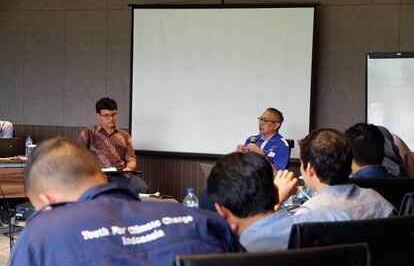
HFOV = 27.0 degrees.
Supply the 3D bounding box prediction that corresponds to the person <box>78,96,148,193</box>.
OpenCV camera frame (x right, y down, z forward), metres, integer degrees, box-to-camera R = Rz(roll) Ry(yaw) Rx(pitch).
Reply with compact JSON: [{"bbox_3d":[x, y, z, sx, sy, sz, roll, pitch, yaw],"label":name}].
[{"bbox_3d":[-0.740,0.393,6.693,0.540,1.326,0.820,0,3,-22],"label":"person"}]

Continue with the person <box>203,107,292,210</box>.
[{"bbox_3d":[0.369,0.429,7.099,0.840,1.274,0.540,-1,3,-40],"label":"person"}]

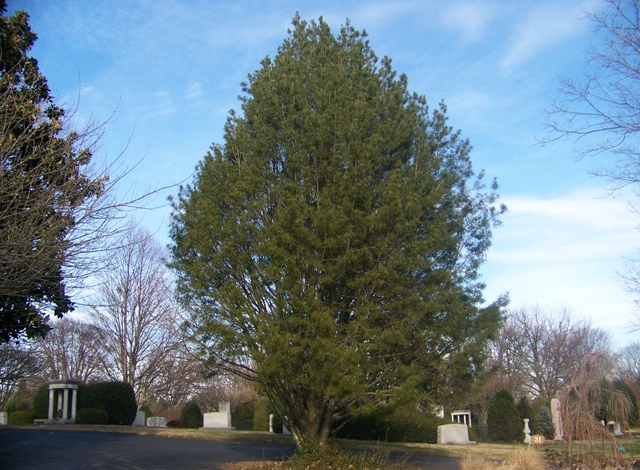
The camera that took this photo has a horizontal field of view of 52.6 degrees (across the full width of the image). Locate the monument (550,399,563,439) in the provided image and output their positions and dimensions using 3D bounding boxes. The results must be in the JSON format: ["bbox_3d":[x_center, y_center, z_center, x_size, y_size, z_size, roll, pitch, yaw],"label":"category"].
[{"bbox_3d":[12.086,9.383,33.000,0.470,2.120,0.420,-3,-15,10],"label":"monument"}]

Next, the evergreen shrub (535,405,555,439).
[{"bbox_3d":[9.757,8.113,28.000,0.870,1.410,0.900,-1,-14,0],"label":"evergreen shrub"}]

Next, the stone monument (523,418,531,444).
[{"bbox_3d":[9.780,9.215,30.500,0.330,1.200,0.330,-3,-15,10],"label":"stone monument"}]

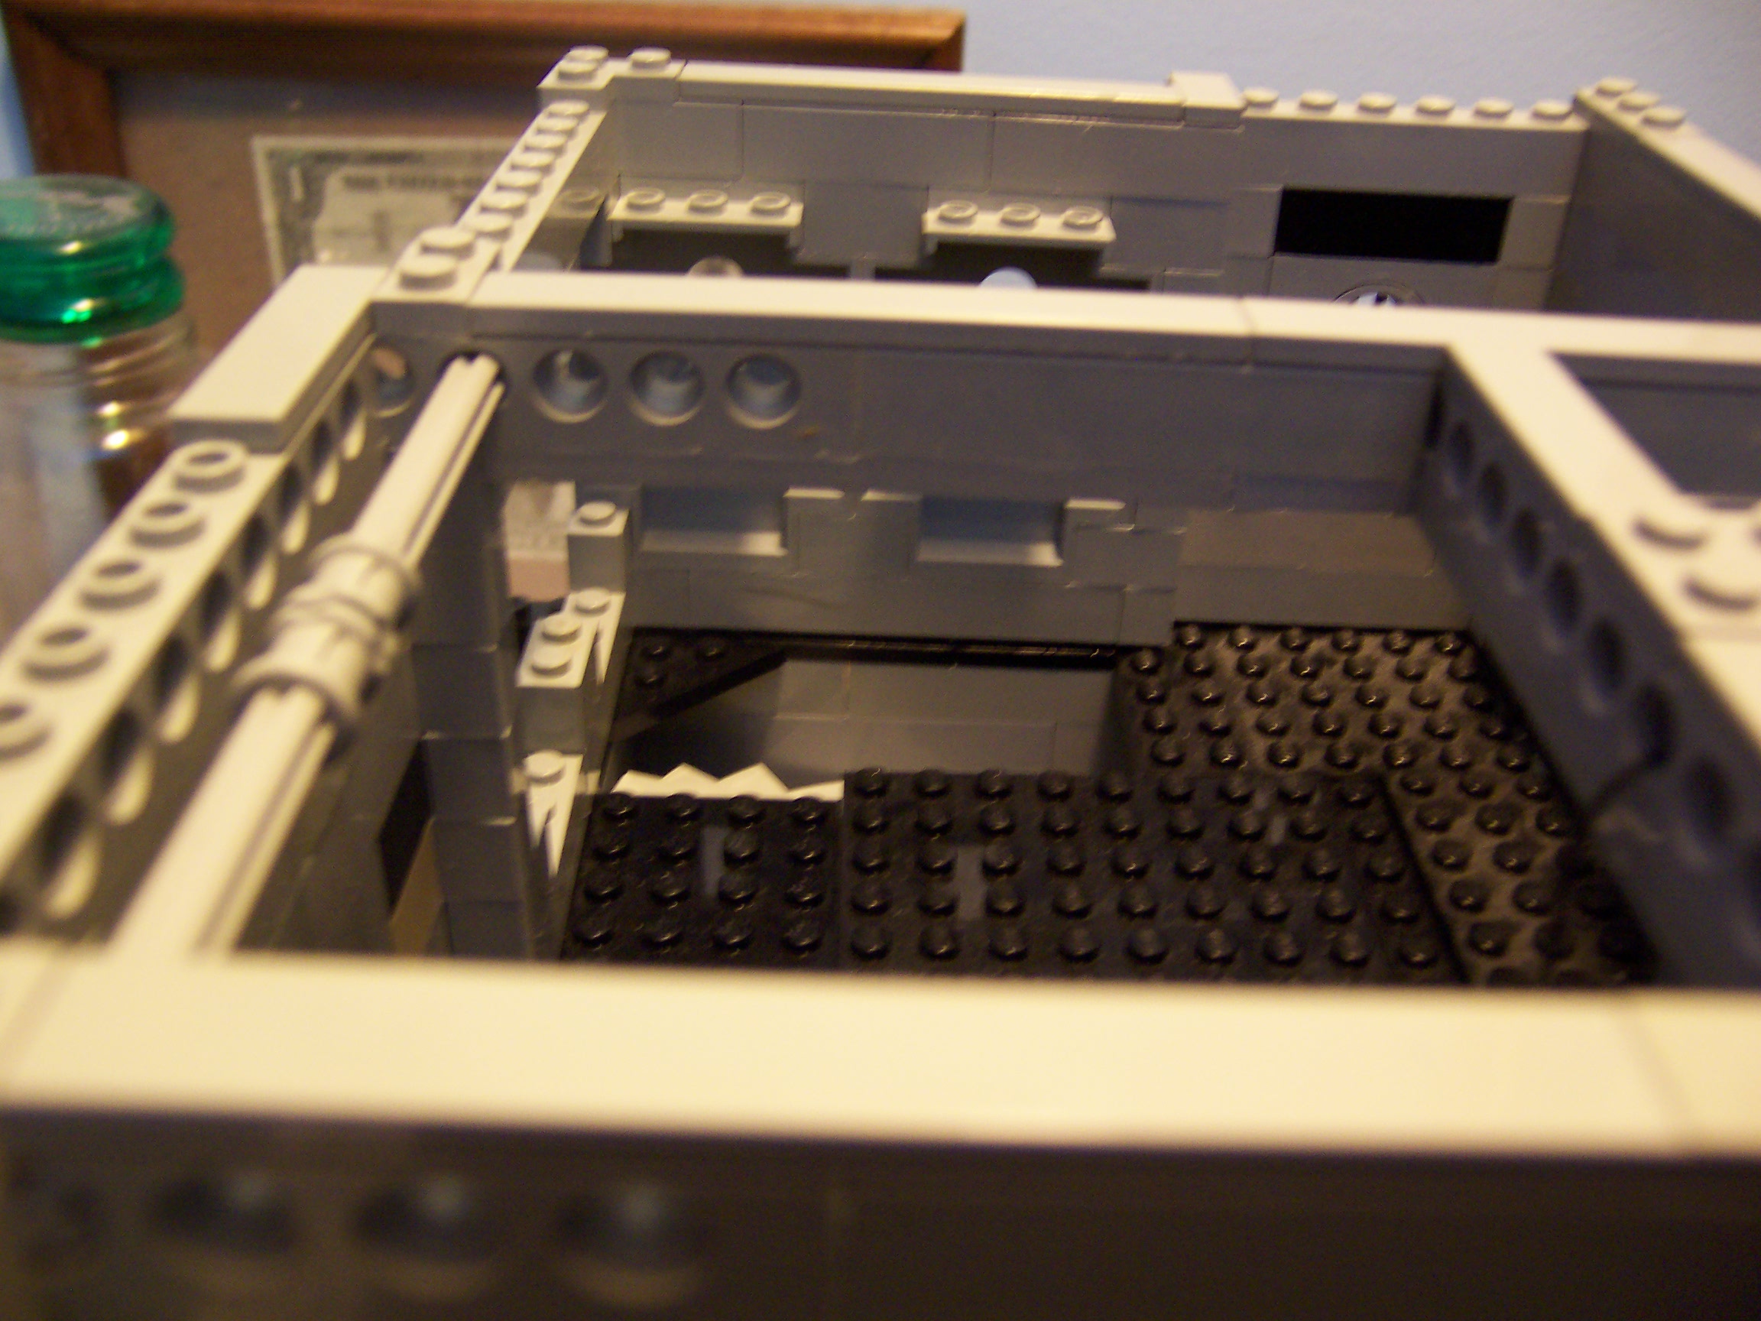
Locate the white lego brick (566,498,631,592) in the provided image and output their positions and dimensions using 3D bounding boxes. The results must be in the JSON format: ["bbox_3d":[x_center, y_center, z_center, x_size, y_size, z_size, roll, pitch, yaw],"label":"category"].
[{"bbox_3d":[-0.041,-0.017,0.247,0.008,0.011,0.008,2,31,-1],"label":"white lego brick"}]

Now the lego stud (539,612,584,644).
[{"bbox_3d":[-0.040,-0.004,0.210,0.005,0.002,0.005,1,31,-1],"label":"lego stud"}]

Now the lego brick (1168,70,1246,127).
[{"bbox_3d":[0.042,-0.074,0.222,0.008,0.003,0.016,2,31,-1],"label":"lego brick"}]

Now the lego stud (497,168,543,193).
[{"bbox_3d":[-0.038,-0.049,0.175,0.005,0.002,0.005,1,31,-1],"label":"lego stud"}]

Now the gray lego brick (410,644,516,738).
[{"bbox_3d":[-0.039,0.001,0.160,0.008,0.010,0.008,1,31,0],"label":"gray lego brick"}]

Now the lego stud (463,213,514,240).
[{"bbox_3d":[-0.038,-0.042,0.162,0.005,0.002,0.005,2,31,-1],"label":"lego stud"}]

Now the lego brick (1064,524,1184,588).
[{"bbox_3d":[0.036,-0.017,0.251,0.016,0.010,0.008,1,31,-1],"label":"lego brick"}]

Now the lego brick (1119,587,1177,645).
[{"bbox_3d":[0.039,-0.008,0.251,0.008,0.010,0.008,2,31,-1],"label":"lego brick"}]

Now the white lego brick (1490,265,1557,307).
[{"bbox_3d":[0.089,-0.052,0.238,0.008,0.010,0.008,1,31,-1],"label":"white lego brick"}]

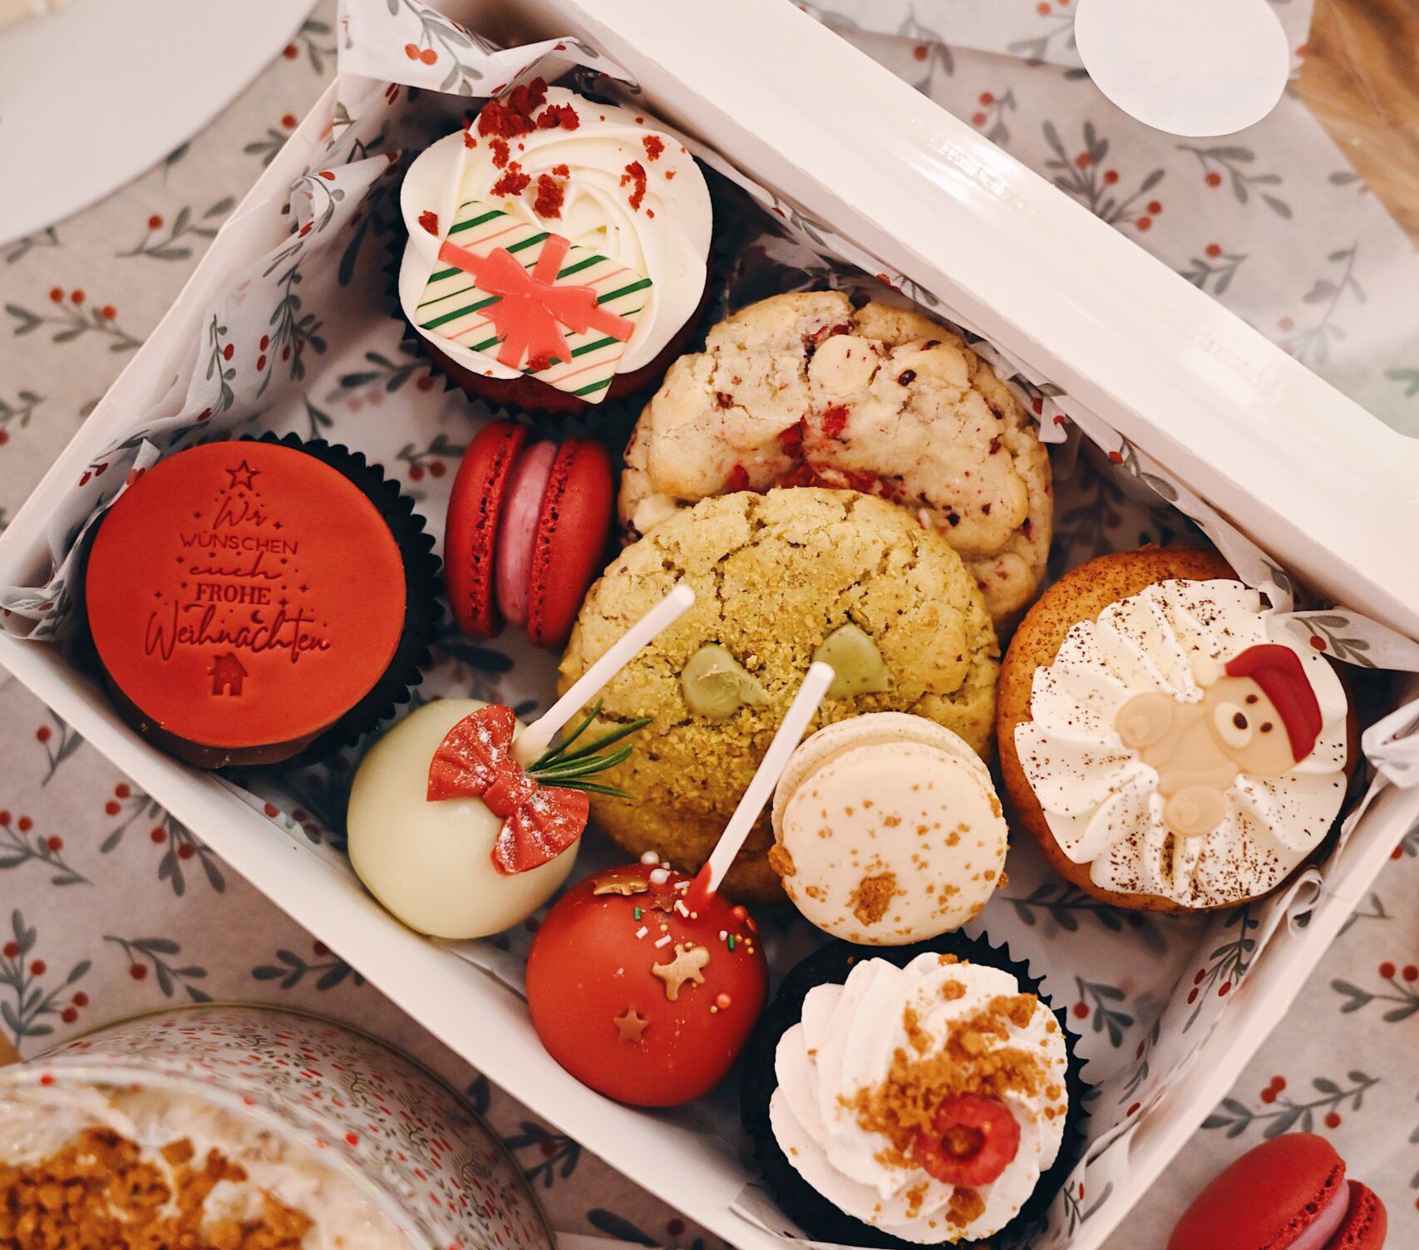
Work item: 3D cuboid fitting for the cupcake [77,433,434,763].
[{"bbox_3d":[-0.093,-0.004,0.504,0.070,0.055,0.070,0,85,2],"label":"cupcake"}]

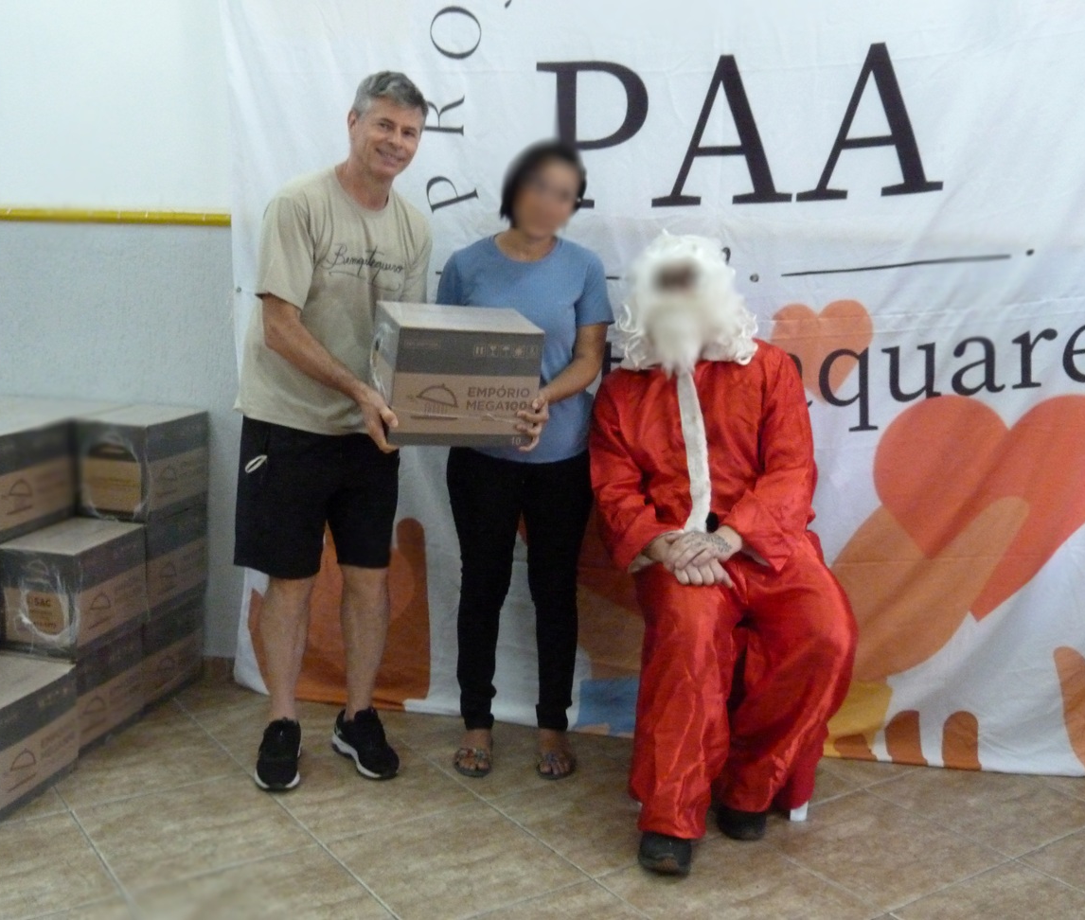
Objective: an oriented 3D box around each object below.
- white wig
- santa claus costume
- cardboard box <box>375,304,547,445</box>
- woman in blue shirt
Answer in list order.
[{"bbox_3d":[0.350,-0.382,2.843,0.345,0.315,0.290,3,9,5],"label":"white wig"},{"bbox_3d":[0.414,0.171,2.838,0.595,1.400,0.700,3,9,2],"label":"santa claus costume"},{"bbox_3d":[-0.210,-0.203,2.786,0.349,0.281,0.218,0,21,-22],"label":"cardboard box"},{"bbox_3d":[-0.036,0.019,2.989,0.455,1.620,0.430,3,9,3],"label":"woman in blue shirt"}]

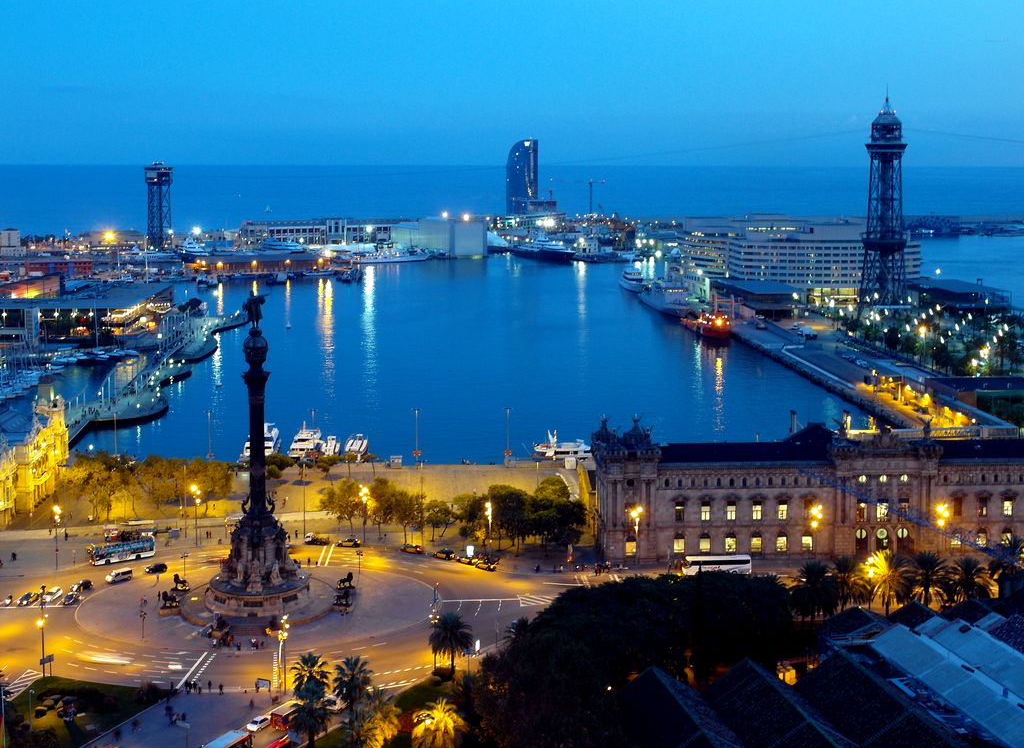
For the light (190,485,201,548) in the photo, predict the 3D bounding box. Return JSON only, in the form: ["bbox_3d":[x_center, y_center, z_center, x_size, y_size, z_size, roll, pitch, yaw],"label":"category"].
[{"bbox_3d":[-68.600,30.620,268.600,1.900,13.880,1.900,0,10,0],"label":"light"}]

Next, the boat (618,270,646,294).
[{"bbox_3d":[74.890,-60.170,790.940,11.000,13.000,40.000,-1,10,-8],"label":"boat"}]

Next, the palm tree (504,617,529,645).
[{"bbox_3d":[1.580,44.270,204.790,6.200,9.040,6.200,0,10,0],"label":"palm tree"}]

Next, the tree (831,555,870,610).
[{"bbox_3d":[63.369,39.115,231.633,7.092,11.229,7.092,0,10,0],"label":"tree"}]

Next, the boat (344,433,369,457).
[{"bbox_3d":[-43.280,19.740,346.660,6.200,6.000,18.000,0,10,-3],"label":"boat"}]

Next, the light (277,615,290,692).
[{"bbox_3d":[-35.910,43.890,194.230,2.000,13.210,2.000,0,10,0],"label":"light"}]

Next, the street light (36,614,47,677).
[{"bbox_3d":[-72.340,41.820,191.220,1.100,10.200,1.300,5,11,28],"label":"street light"}]

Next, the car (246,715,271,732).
[{"bbox_3d":[-37.519,51.879,186.252,1.753,1.458,4.186,6,11,31],"label":"car"}]

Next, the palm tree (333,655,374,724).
[{"bbox_3d":[-23.689,47.137,184.125,6.205,11.524,6.205,0,10,0],"label":"palm tree"}]

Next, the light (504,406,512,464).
[{"bbox_3d":[-1.084,17.590,351.839,1.674,16.844,2.167,0,10,0],"label":"light"}]

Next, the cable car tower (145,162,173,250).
[{"bbox_3d":[-327.390,-153.620,1145.710,18.500,81.130,18.500,8,13,38],"label":"cable car tower"}]

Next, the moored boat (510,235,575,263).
[{"bbox_3d":[26.760,-105.690,1033.520,14.000,20.000,88.000,-5,11,-28],"label":"moored boat"}]

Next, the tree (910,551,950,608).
[{"bbox_3d":[76.180,38.560,226.330,8.000,13.330,8.000,0,10,0],"label":"tree"}]

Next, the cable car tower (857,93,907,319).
[{"bbox_3d":[192.000,-85.090,638.290,24.500,111.000,24.500,3,10,17],"label":"cable car tower"}]

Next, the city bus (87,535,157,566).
[{"bbox_3d":[-82.407,37.188,263.467,12.214,4.236,2.561,-6,12,-32],"label":"city bus"}]

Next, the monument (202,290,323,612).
[{"bbox_3d":[-48.166,14.295,234.734,22.655,58.903,22.655,0,10,0],"label":"monument"}]

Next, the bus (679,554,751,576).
[{"bbox_3d":[39.380,37.120,239.510,12.900,3.600,2.550,-1,10,-4],"label":"bus"}]

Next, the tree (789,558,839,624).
[{"bbox_3d":[55.341,39.605,227.044,8.373,11.820,8.373,0,10,0],"label":"tree"}]

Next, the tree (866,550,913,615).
[{"bbox_3d":[68.930,38.460,226.260,8.600,13.520,8.600,0,10,0],"label":"tree"}]

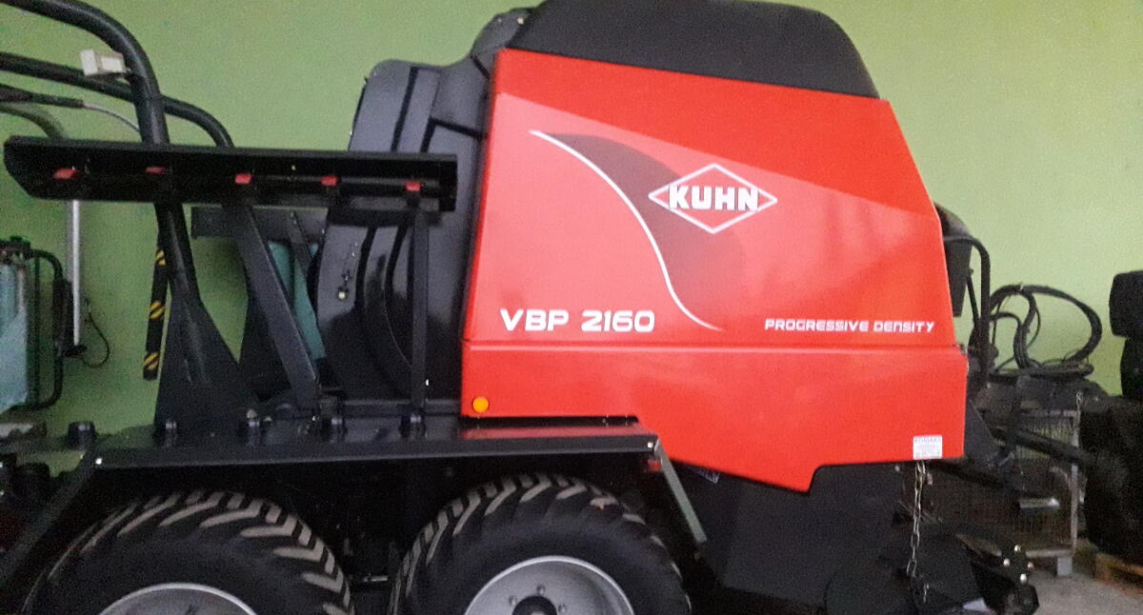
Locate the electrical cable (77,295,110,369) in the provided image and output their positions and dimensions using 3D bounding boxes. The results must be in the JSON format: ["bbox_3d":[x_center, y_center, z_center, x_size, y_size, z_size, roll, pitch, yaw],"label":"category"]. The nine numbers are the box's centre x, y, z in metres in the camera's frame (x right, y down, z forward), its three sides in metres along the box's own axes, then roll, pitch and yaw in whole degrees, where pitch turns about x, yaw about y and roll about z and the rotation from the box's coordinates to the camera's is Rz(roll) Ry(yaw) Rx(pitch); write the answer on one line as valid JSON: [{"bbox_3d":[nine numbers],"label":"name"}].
[{"bbox_3d":[-2.434,0.124,4.720,0.165,0.375,0.070,0,2,-11],"label":"electrical cable"}]

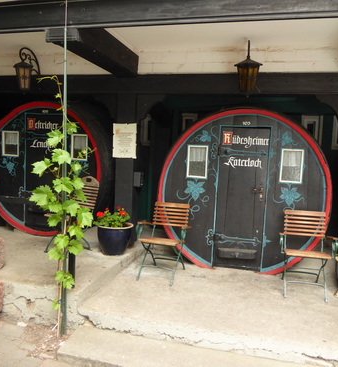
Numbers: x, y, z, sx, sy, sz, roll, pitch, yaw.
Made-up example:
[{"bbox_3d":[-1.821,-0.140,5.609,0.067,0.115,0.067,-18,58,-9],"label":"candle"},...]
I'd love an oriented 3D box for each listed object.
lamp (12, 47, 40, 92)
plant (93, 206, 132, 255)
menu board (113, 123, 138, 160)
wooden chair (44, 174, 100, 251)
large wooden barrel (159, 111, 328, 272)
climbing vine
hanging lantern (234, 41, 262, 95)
[{"bbox_3d":[-1.831,-1.459,4.453,0.287,0.570,0.435,4,6,14],"label":"lamp"},{"bbox_3d":[-0.692,0.577,4.314,0.529,0.595,0.507,4,6,14],"label":"plant"},{"bbox_3d":[-0.573,-0.553,4.412,0.326,0.444,0.020,4,6,14],"label":"menu board"},{"bbox_3d":[-1.257,0.399,4.479,0.440,0.990,0.580,6,6,33],"label":"wooden chair"},{"bbox_3d":[1.083,0.071,5.285,2.220,2.200,2.000,3,5,8],"label":"large wooden barrel"},{"bbox_3d":[-0.926,0.221,2.863,0.551,2.215,0.392,4,6,14],"label":"climbing vine"},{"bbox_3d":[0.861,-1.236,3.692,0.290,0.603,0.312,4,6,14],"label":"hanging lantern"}]

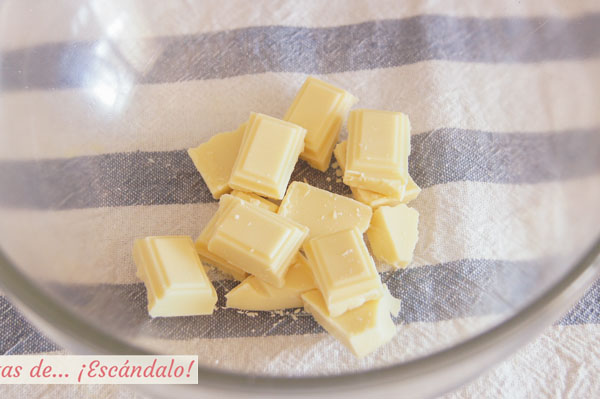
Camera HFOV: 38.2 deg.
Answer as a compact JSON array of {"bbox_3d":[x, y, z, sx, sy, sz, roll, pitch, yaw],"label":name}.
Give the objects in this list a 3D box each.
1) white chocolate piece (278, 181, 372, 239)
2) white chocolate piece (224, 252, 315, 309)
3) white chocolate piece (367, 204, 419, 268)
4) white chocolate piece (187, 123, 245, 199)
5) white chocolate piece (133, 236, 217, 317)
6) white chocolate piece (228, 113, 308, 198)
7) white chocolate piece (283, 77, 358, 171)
[{"bbox_3d":[0.009,0.009,0.337,0.031,0.010,0.023,18,63,9],"label":"white chocolate piece"},{"bbox_3d":[-0.009,0.028,0.279,0.027,0.009,0.017,0,64,0],"label":"white chocolate piece"},{"bbox_3d":[0.036,0.014,0.336,0.016,0.011,0.022,-14,63,-7],"label":"white chocolate piece"},{"bbox_3d":[-0.030,-0.015,0.353,0.027,0.009,0.022,-22,64,-11],"label":"white chocolate piece"},{"bbox_3d":[-0.047,0.029,0.329,0.024,0.010,0.027,-12,63,-6],"label":"white chocolate piece"},{"bbox_3d":[-0.011,-0.016,0.290,0.019,0.010,0.027,18,73,1],"label":"white chocolate piece"},{"bbox_3d":[0.007,-0.028,0.305,0.019,0.010,0.027,20,79,23],"label":"white chocolate piece"}]

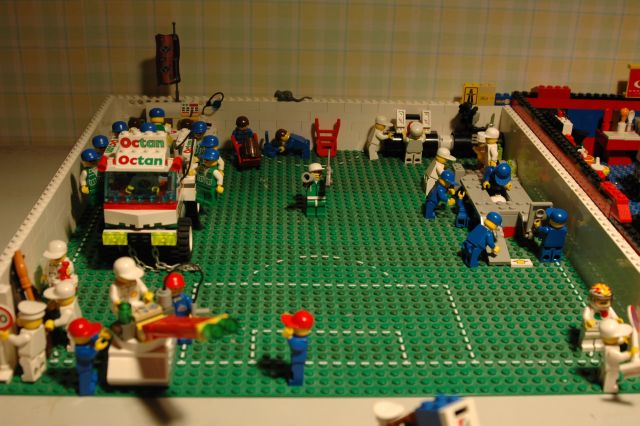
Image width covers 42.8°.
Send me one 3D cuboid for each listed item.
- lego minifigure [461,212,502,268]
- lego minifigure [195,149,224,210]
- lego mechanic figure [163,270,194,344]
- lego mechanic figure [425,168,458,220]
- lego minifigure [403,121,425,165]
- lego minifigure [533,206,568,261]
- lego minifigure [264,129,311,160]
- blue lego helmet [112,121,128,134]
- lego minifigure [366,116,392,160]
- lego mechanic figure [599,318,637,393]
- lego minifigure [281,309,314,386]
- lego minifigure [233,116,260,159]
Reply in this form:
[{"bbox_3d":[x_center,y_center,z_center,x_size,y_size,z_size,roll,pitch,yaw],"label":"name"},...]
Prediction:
[{"bbox_3d":[0.115,0.019,0.580,0.029,0.037,0.021,-9,28,-23],"label":"lego minifigure"},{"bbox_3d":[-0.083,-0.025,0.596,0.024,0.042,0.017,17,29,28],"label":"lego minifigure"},{"bbox_3d":[-0.085,0.057,0.472,0.024,0.042,0.017,13,27,21],"label":"lego mechanic figure"},{"bbox_3d":[0.098,-0.016,0.656,0.027,0.036,0.021,1,24,-3],"label":"lego mechanic figure"},{"bbox_3d":[0.087,-0.067,0.761,0.022,0.042,0.018,1,24,-1],"label":"lego minifigure"},{"bbox_3d":[0.168,0.013,0.587,0.024,0.042,0.018,2,25,-1],"label":"lego minifigure"},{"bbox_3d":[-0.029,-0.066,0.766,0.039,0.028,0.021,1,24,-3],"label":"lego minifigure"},{"bbox_3d":[-0.173,-0.076,0.716,0.016,0.008,0.012,9,25,15],"label":"blue lego helmet"},{"bbox_3d":[0.057,-0.070,0.757,0.020,0.041,0.022,-1,25,-8],"label":"lego minifigure"},{"bbox_3d":[0.164,0.076,0.450,0.020,0.043,0.022,-1,25,-6],"label":"lego mechanic figure"},{"bbox_3d":[-0.015,0.073,0.443,0.018,0.042,0.022,5,25,6],"label":"lego minifigure"},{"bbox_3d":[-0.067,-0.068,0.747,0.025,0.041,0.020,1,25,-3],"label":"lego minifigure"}]

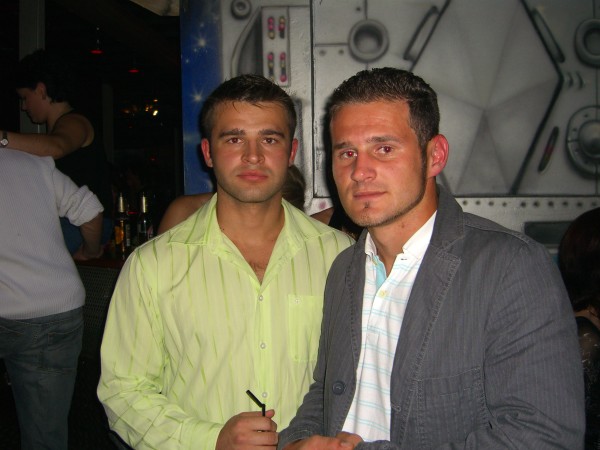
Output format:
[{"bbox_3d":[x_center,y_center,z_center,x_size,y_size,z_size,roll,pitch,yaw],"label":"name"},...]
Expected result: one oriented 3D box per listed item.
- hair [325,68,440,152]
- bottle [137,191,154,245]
[{"bbox_3d":[0.125,-0.172,1.035,0.165,0.155,0.195,-4,6,28],"label":"hair"},{"bbox_3d":[-0.541,0.003,2.320,0.063,0.240,0.063,-1,2,0],"label":"bottle"}]

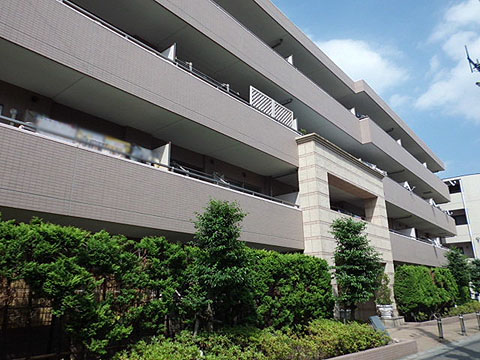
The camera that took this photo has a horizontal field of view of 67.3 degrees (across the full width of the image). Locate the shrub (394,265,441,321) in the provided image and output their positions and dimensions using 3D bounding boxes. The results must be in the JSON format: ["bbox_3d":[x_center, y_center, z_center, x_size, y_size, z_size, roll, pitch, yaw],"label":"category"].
[{"bbox_3d":[8.874,5.476,17.741,1.050,2.340,5.700,-16,-23,38],"label":"shrub"}]

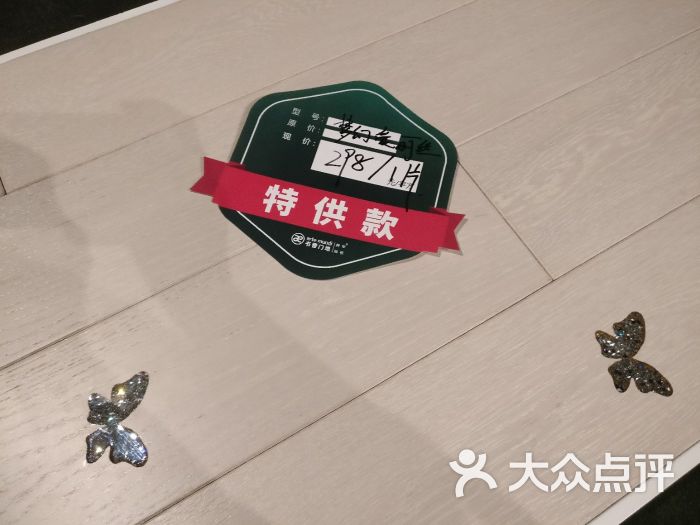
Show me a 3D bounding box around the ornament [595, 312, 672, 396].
[{"bbox_3d":[0.264,0.087,0.530,0.054,0.005,0.083,-7,65,-6],"label":"ornament"}]

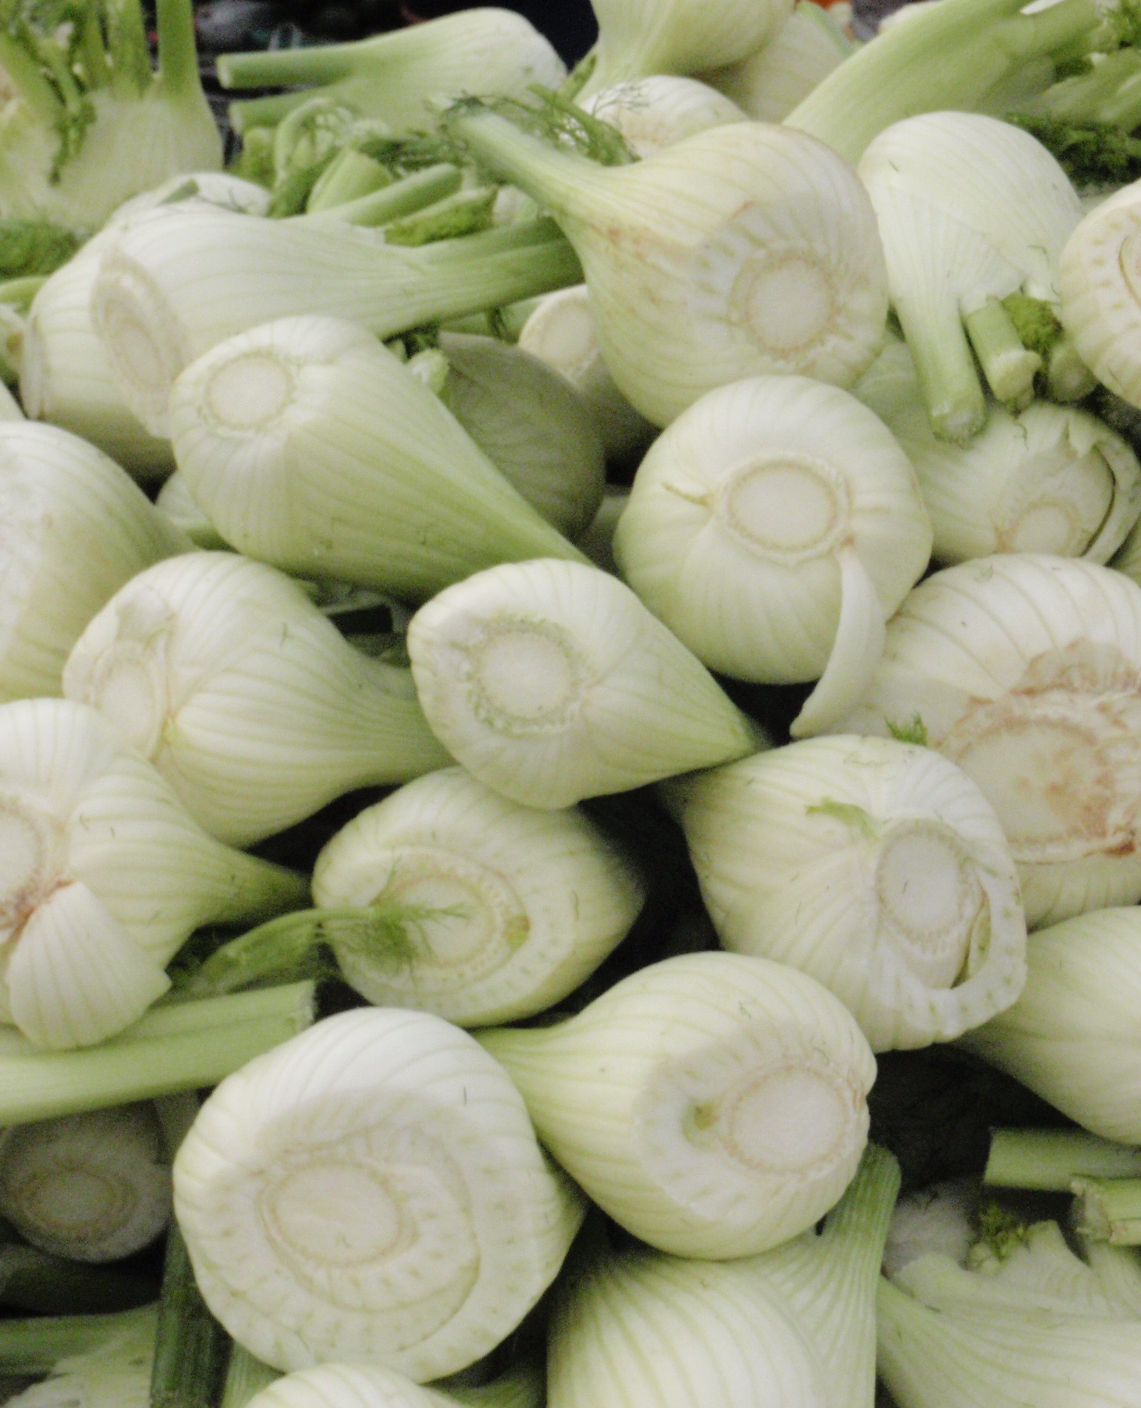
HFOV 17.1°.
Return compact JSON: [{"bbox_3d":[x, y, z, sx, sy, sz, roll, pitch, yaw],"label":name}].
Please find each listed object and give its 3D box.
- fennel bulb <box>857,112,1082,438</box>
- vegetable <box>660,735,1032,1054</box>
[{"bbox_3d":[0.126,-0.133,1.160,0.068,0.065,0.108,-10,60,-6],"label":"fennel bulb"},{"bbox_3d":[0.075,0.051,1.090,0.085,0.092,0.120,0,15,-40],"label":"vegetable"}]

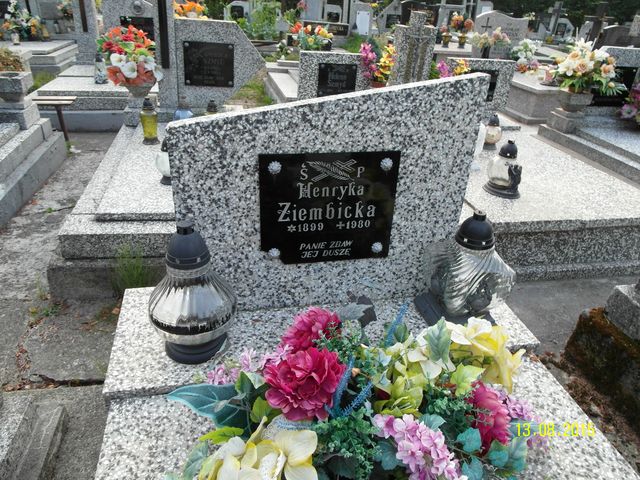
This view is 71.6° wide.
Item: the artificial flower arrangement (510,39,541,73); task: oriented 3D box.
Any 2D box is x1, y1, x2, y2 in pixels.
[{"bbox_3d":[2.177,-1.954,4.700,0.300,0.310,0.270,-2,29,-11],"label":"artificial flower arrangement"}]

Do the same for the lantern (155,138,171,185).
[{"bbox_3d":[-0.793,-0.427,2.322,0.155,0.250,0.155,-2,29,-11],"label":"lantern"}]

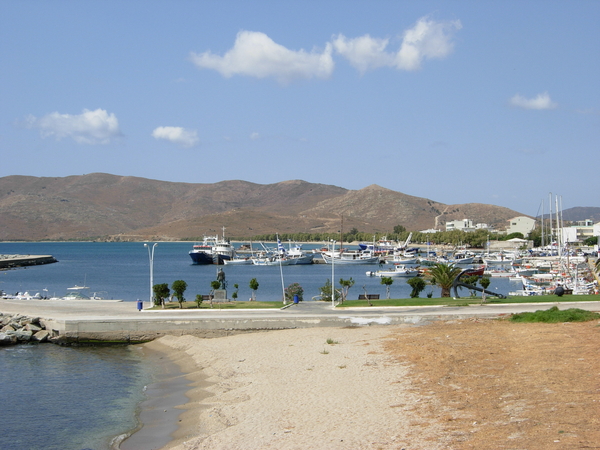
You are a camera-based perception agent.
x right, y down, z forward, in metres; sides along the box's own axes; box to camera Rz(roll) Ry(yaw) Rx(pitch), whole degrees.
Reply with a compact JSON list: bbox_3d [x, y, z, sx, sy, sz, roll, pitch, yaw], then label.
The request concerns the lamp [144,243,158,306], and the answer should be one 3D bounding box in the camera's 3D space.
[{"bbox_3d":[-13.540,4.560,98.000,1.300,5.850,0.350,0,-1,-10],"label":"lamp"}]

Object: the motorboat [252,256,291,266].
[{"bbox_3d":[-7.740,9.920,292.000,10.400,2.800,3.300,0,-1,0],"label":"motorboat"}]

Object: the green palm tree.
[{"bbox_3d":[14.760,5.630,109.000,3.500,3.700,3.500,0,-1,0],"label":"green palm tree"}]

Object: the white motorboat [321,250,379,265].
[{"bbox_3d":[13.910,9.130,302.000,16.000,4.000,4.600,0,-1,0],"label":"white motorboat"}]

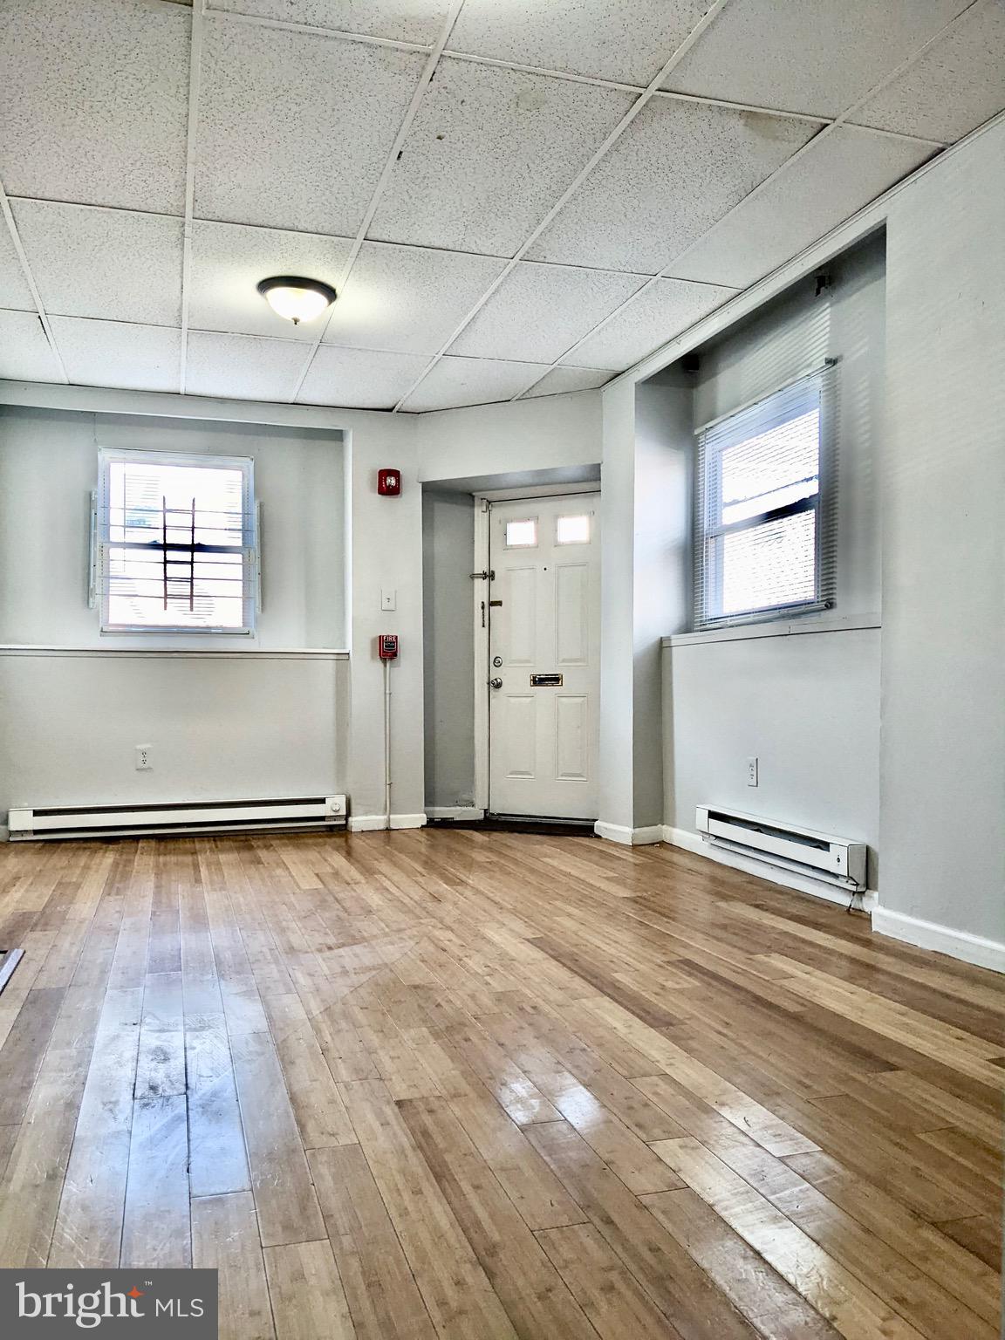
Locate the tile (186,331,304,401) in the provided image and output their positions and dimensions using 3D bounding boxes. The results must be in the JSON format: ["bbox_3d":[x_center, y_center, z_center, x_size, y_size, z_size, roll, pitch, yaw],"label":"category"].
[{"bbox_3d":[-1.359,-1.591,5.528,0.607,0.018,1.151,0,-1,-17],"label":"tile"}]

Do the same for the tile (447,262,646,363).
[{"bbox_3d":[0.158,-1.605,4.773,0.600,0.020,1.210,0,-1,-17],"label":"tile"}]

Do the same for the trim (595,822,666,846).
[{"bbox_3d":[0.693,0.886,5.750,0.230,0.089,0.500,0,-1,-17],"label":"trim"}]

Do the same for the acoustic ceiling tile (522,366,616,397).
[{"bbox_3d":[0.357,-1.592,5.824,0.404,0.018,0.686,0,-1,-17],"label":"acoustic ceiling tile"}]

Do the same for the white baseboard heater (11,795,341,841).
[{"bbox_3d":[-1.812,0.832,5.971,1.830,0.177,0.070,0,-1,-19],"label":"white baseboard heater"}]

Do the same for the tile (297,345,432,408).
[{"bbox_3d":[-0.777,-1.590,5.711,0.607,0.018,1.151,0,-1,-17],"label":"tile"}]

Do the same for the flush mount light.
[{"bbox_3d":[-0.862,-1.525,4.389,0.330,0.148,0.330,0,-1,-17],"label":"flush mount light"}]

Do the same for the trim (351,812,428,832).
[{"bbox_3d":[-0.687,0.917,6.281,0.468,0.088,0.020,0,-1,-19],"label":"trim"}]

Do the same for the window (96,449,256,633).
[{"bbox_3d":[-1.920,-0.741,6.195,0.880,1.080,0.045,0,-1,-17],"label":"window"}]

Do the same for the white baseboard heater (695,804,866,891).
[{"bbox_3d":[1.145,0.742,4.480,0.073,0.173,1.280,0,-1,-15],"label":"white baseboard heater"}]

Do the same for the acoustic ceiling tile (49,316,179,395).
[{"bbox_3d":[-1.933,-1.590,5.325,0.600,0.020,1.085,0,-1,-17],"label":"acoustic ceiling tile"}]

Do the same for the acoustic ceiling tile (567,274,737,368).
[{"bbox_3d":[0.643,-1.604,4.915,0.404,0.018,1.210,0,-1,-17],"label":"acoustic ceiling tile"}]

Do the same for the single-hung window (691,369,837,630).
[{"bbox_3d":[1.181,-0.741,4.869,0.045,1.020,1.180,0,-1,-17],"label":"single-hung window"}]

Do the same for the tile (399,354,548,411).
[{"bbox_3d":[-0.194,-1.586,5.893,0.600,0.020,1.130,0,-1,-17],"label":"tile"}]

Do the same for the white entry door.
[{"bbox_3d":[0.294,-0.073,6.454,0.810,1.990,0.045,-1,-1,28],"label":"white entry door"}]

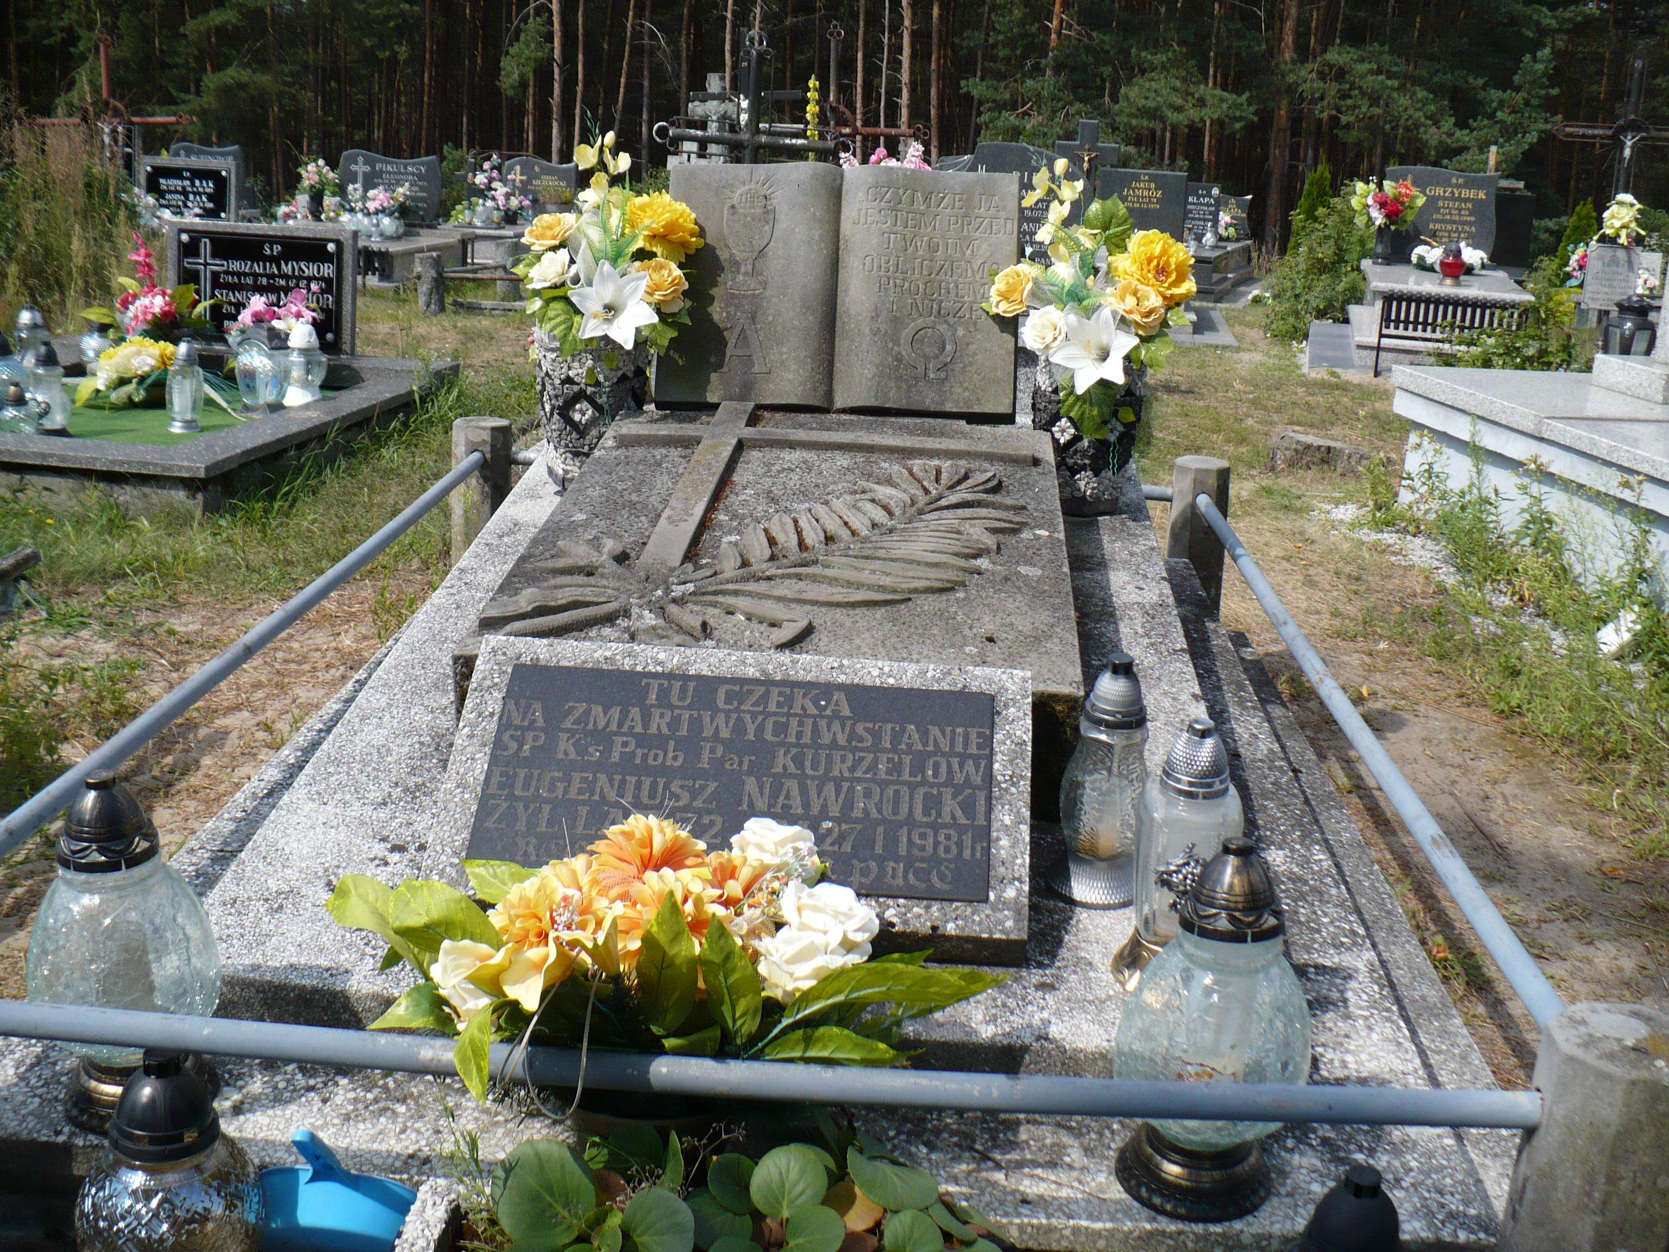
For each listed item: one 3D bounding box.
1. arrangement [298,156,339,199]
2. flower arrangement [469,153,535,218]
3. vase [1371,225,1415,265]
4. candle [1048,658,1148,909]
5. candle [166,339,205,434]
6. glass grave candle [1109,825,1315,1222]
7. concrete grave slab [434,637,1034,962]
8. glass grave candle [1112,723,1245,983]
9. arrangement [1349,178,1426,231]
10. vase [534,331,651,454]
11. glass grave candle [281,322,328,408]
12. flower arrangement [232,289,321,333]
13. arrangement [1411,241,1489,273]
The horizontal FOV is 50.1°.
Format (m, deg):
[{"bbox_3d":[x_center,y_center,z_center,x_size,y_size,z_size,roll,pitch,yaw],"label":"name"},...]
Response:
[{"bbox_3d":[-3.994,-3.465,13.800,0.330,0.330,0.290,3,17,3],"label":"arrangement"},{"bbox_3d":[-2.139,-2.837,11.500,0.410,0.410,0.320,3,17,3],"label":"flower arrangement"},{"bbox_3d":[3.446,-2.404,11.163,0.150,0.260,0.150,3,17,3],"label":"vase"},{"bbox_3d":[0.311,0.167,2.036,0.115,0.285,0.115,3,20,3],"label":"candle"},{"bbox_3d":[-1.809,-0.664,4.954,0.103,0.246,0.103,3,17,3],"label":"candle"},{"bbox_3d":[0.344,0.355,1.630,0.179,0.345,0.179,3,17,3],"label":"glass grave candle"},{"bbox_3d":[-0.114,0.197,2.109,0.681,0.056,0.373,3,51,3],"label":"concrete grave slab"},{"bbox_3d":[0.374,0.245,1.947,0.115,0.299,0.115,3,17,3],"label":"glass grave candle"},{"bbox_3d":[2.913,-2.219,9.400,0.400,0.280,0.330,3,17,3],"label":"arrangement"},{"bbox_3d":[-0.473,-0.423,3.477,0.219,0.297,0.219,3,17,3],"label":"vase"},{"bbox_3d":[-1.726,-0.853,5.808,0.138,0.260,0.138,3,17,3],"label":"glass grave candle"},{"bbox_3d":[-1.629,-0.918,5.200,0.260,0.130,0.200,3,17,3],"label":"flower arrangement"},{"bbox_3d":[3.756,-2.251,10.900,0.460,0.180,0.280,3,17,3],"label":"arrangement"}]

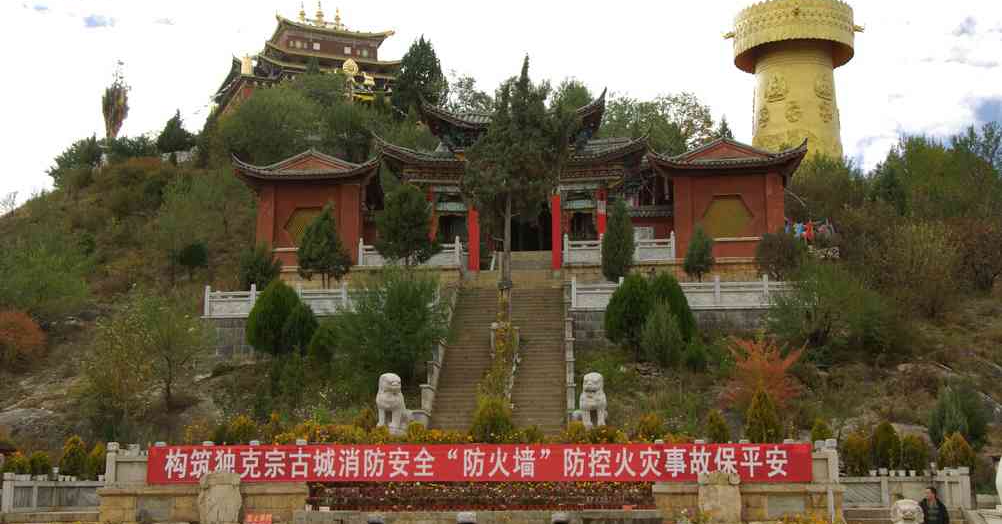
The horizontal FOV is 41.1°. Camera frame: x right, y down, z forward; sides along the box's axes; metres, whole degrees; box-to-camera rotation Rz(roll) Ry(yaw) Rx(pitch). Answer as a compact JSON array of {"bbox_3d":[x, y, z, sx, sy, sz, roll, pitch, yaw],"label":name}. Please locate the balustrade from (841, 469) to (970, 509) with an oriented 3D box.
[{"bbox_3d":[9.685,5.396,31.800,3.100,0.960,0.350,-1,-10,3],"label":"balustrade"}]

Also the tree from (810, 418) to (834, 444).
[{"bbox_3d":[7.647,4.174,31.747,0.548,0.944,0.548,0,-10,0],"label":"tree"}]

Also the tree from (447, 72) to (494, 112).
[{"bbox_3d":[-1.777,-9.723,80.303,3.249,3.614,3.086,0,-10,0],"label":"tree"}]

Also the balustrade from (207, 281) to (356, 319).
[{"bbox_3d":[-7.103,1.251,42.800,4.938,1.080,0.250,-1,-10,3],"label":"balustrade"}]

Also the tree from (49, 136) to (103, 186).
[{"bbox_3d":[-25.444,-6.024,80.000,3.400,3.300,3.200,-1,-10,3],"label":"tree"}]

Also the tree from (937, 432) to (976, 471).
[{"bbox_3d":[10.341,4.415,30.300,0.908,1.124,0.908,-4,-10,19],"label":"tree"}]

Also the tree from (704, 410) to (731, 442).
[{"bbox_3d":[5.110,4.024,31.500,0.680,1.120,0.680,-1,-10,3],"label":"tree"}]

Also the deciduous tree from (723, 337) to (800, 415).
[{"bbox_3d":[7.347,3.189,37.500,2.250,2.250,2.100,-1,-10,3],"label":"deciduous tree"}]

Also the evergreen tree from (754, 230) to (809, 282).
[{"bbox_3d":[10.123,0.072,48.169,1.871,2.452,1.871,0,-10,0],"label":"evergreen tree"}]

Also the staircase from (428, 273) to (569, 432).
[{"bbox_3d":[0.196,2.754,43.252,4.100,6.100,10.700,-1,-10,3],"label":"staircase"}]

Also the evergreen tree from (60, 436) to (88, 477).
[{"bbox_3d":[-10.472,4.829,32.892,0.715,1.097,0.679,0,-10,0],"label":"evergreen tree"}]

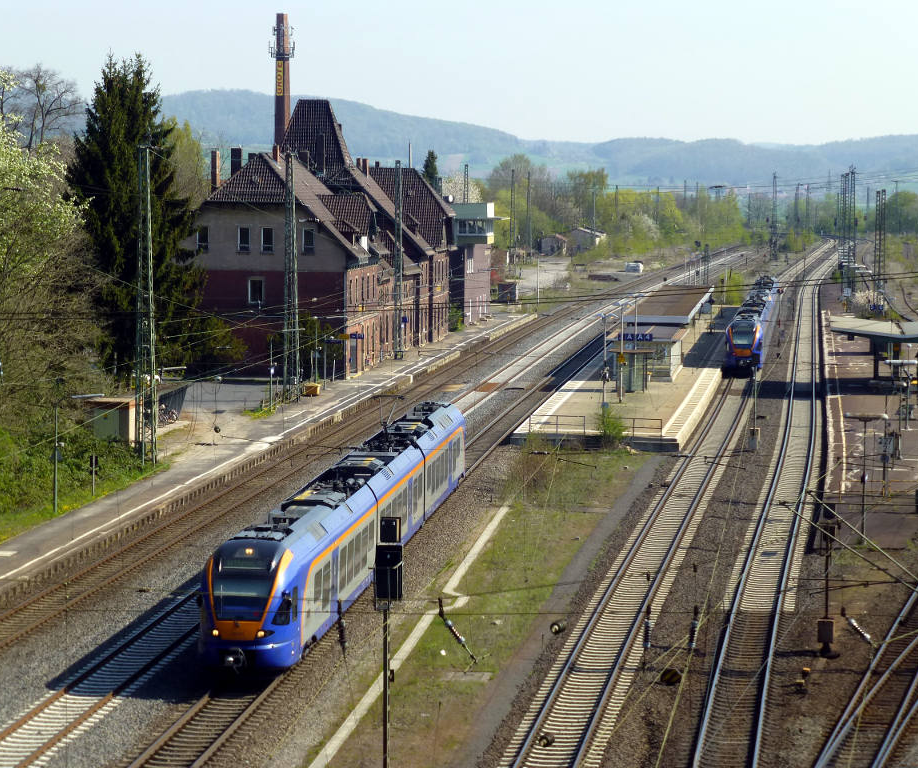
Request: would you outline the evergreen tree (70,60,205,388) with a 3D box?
[{"bbox_3d":[-21.872,-11.122,204.000,8.800,22.200,8.800,0,4,0],"label":"evergreen tree"}]

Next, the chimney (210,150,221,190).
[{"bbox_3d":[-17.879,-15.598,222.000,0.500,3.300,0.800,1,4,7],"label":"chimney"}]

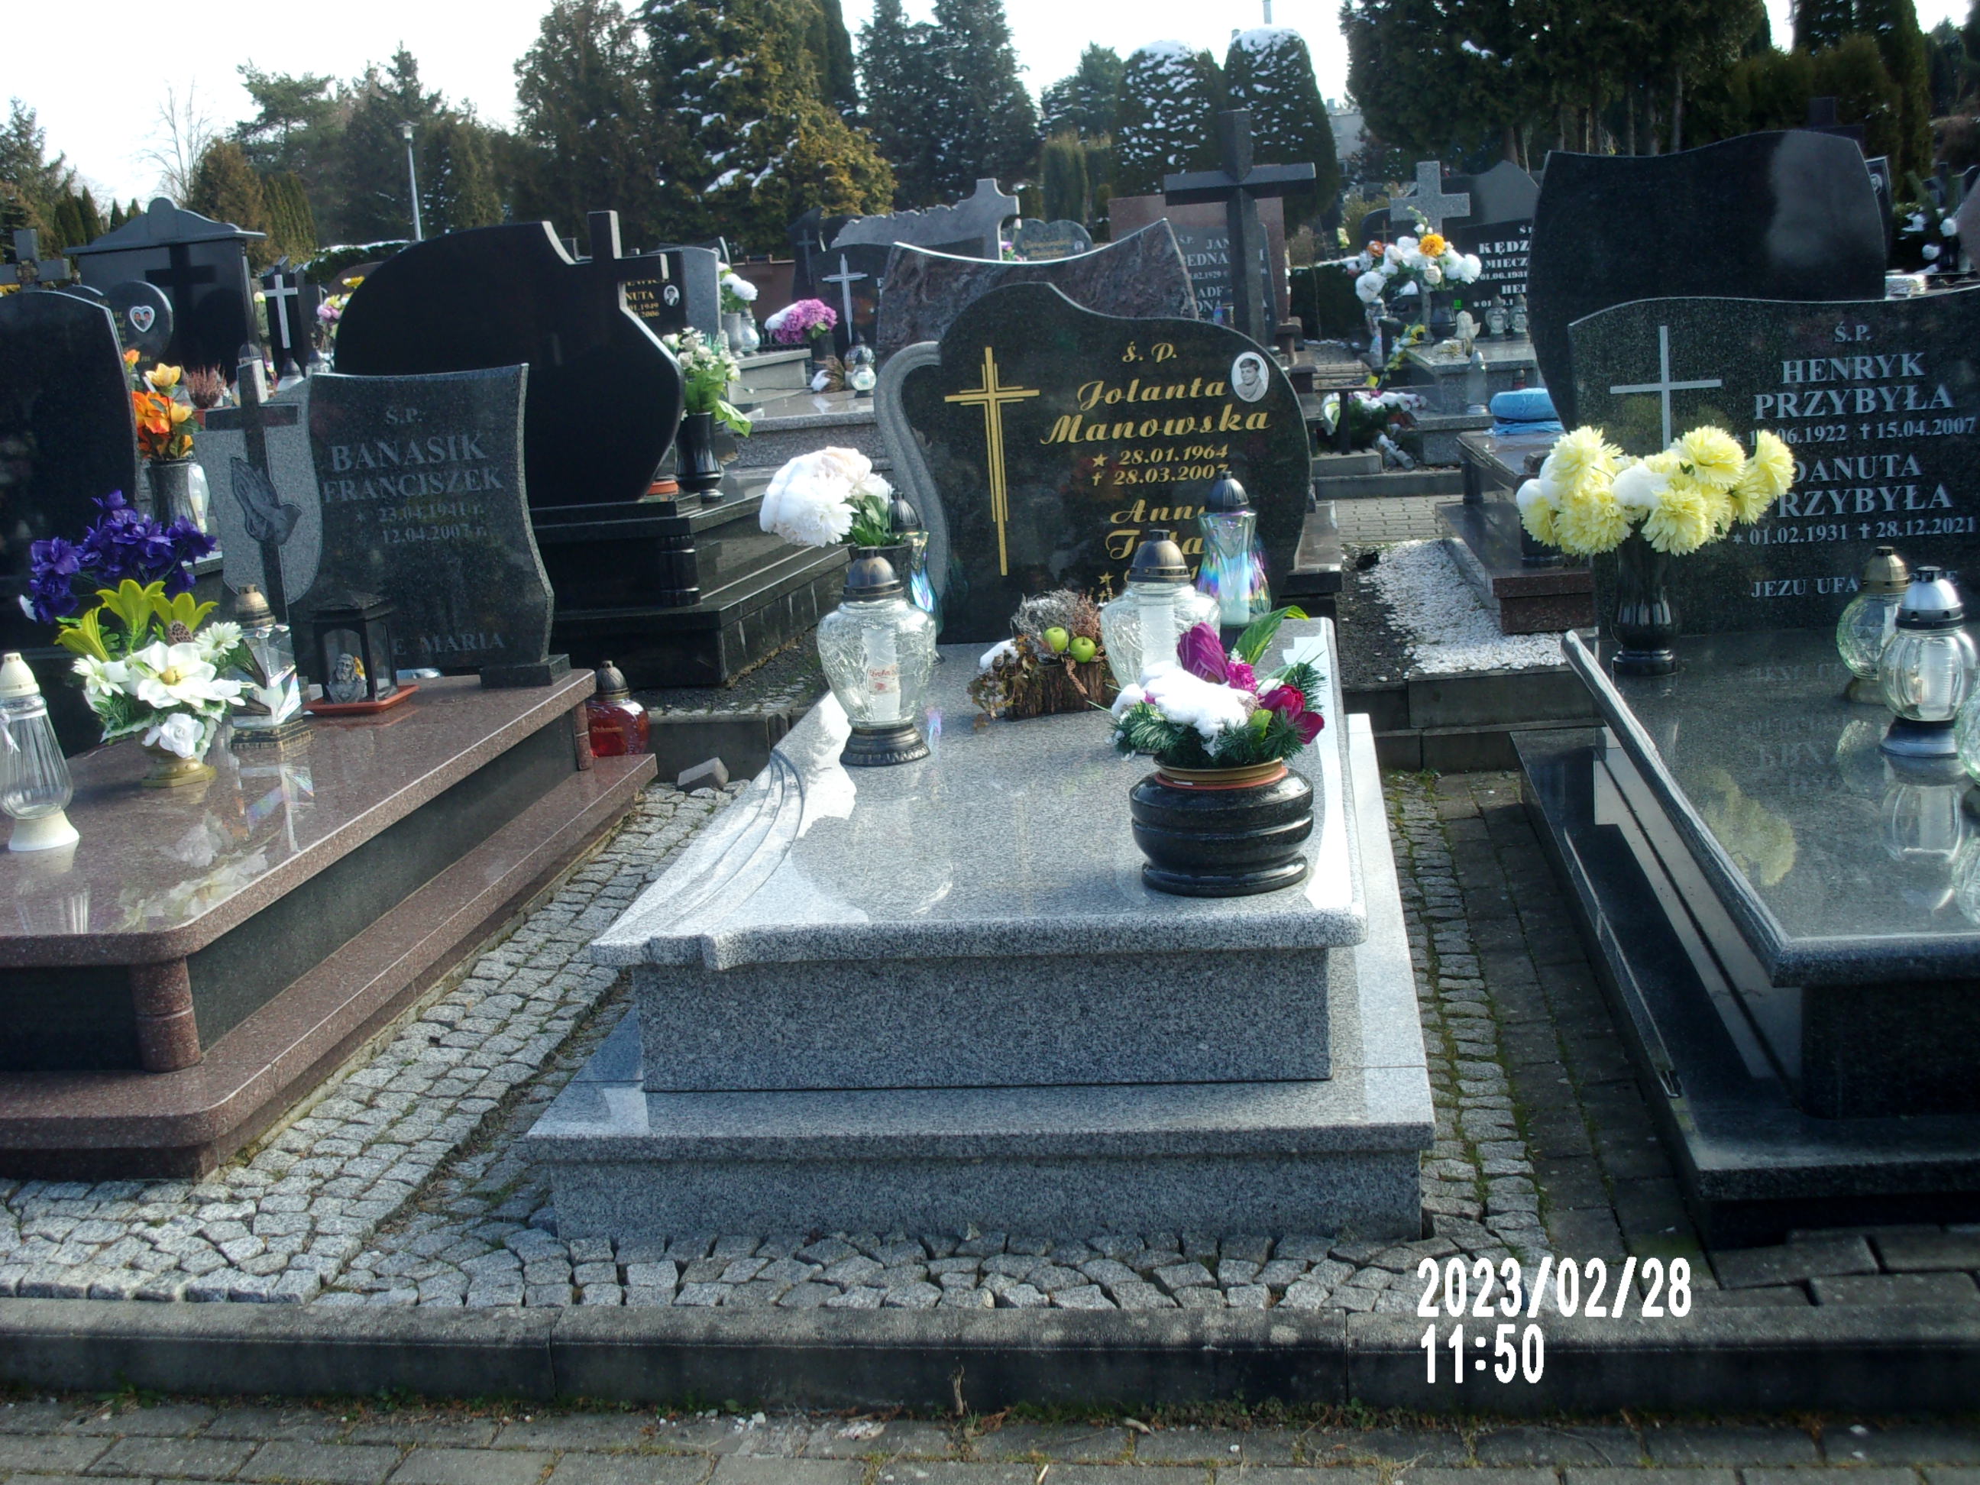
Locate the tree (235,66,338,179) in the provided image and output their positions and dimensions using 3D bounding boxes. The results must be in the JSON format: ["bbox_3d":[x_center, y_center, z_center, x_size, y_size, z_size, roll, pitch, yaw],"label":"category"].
[{"bbox_3d":[-21.655,-17.386,76.259,3.400,7.000,3.400,-2,11,7],"label":"tree"}]

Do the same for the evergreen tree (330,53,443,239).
[{"bbox_3d":[-14.401,-13.693,60.575,2.800,6.488,2.800,-2,12,7],"label":"evergreen tree"}]

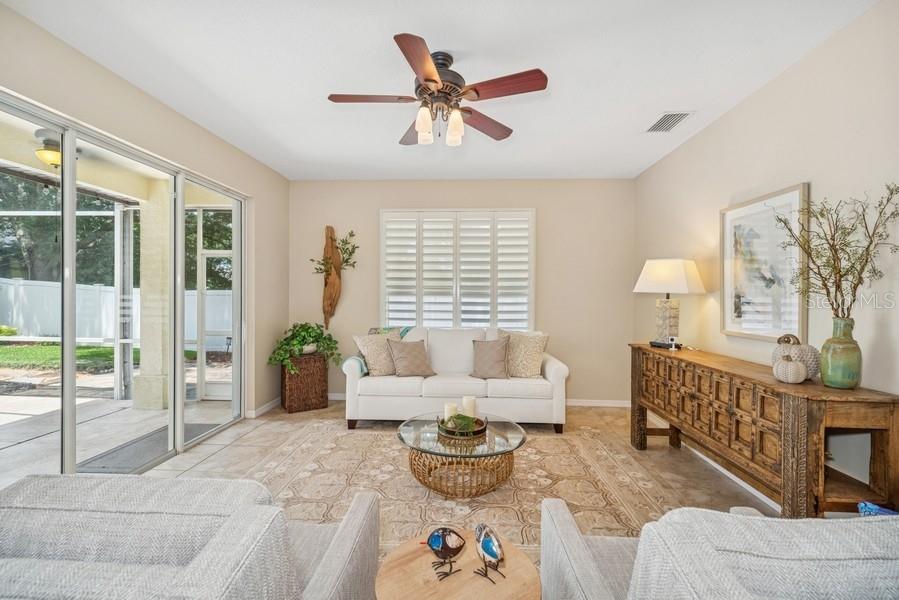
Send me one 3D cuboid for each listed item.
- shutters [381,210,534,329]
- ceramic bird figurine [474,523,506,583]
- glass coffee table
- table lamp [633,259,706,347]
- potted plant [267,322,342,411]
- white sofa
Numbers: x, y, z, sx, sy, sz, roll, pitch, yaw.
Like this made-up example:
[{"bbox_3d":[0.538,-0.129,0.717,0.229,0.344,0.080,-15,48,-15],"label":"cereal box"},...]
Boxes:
[{"bbox_3d":[0.081,-0.328,4.610,1.920,1.580,0.080,1,1,4],"label":"shutters"},{"bbox_3d":[0.116,0.714,1.072,0.060,0.127,0.120,0,1,-39],"label":"ceramic bird figurine"},{"bbox_3d":[0.093,1.128,2.746,0.925,0.345,0.925,1,1,4],"label":"glass coffee table"},{"bbox_3d":[1.846,0.038,3.179,0.280,0.770,0.480,0,1,-30],"label":"table lamp"},{"bbox_3d":[-1.666,0.760,4.357,0.680,0.990,0.660,0,1,-36],"label":"potted plant"},{"bbox_3d":[0.069,0.809,4.126,2.200,0.940,0.940,1,1,3],"label":"white sofa"}]

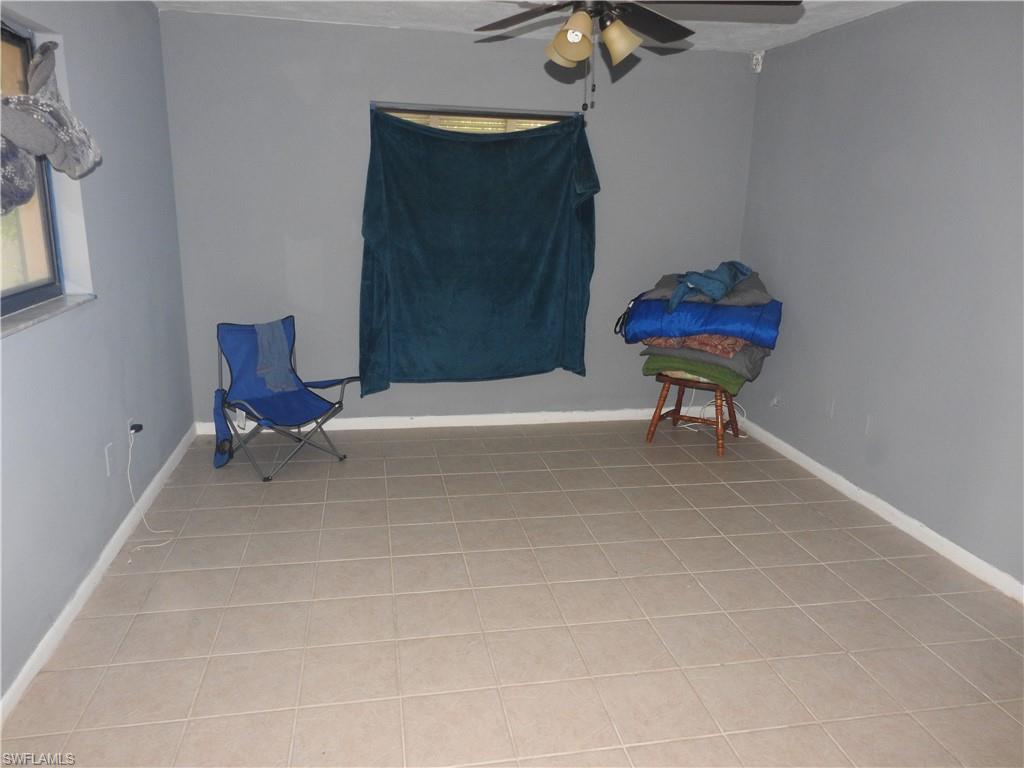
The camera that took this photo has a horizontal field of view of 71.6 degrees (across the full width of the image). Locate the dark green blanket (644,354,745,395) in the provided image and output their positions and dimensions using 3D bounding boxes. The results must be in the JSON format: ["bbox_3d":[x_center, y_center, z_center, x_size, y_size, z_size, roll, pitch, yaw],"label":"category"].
[{"bbox_3d":[1.205,-0.089,4.562,0.580,0.130,0.450,9,16,28],"label":"dark green blanket"}]

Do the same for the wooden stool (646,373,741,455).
[{"bbox_3d":[1.221,0.159,4.645,0.480,0.430,0.480,9,16,28],"label":"wooden stool"}]

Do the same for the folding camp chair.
[{"bbox_3d":[-1.295,0.047,4.061,0.580,0.790,0.720,14,19,40],"label":"folding camp chair"}]

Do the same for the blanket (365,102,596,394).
[{"bbox_3d":[-0.199,-0.809,4.500,1.531,1.775,0.090,-1,14,-11],"label":"blanket"}]

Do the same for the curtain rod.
[{"bbox_3d":[-0.195,-1.657,4.301,1.299,0.040,0.060,-1,14,-11],"label":"curtain rod"}]

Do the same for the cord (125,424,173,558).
[{"bbox_3d":[-1.605,0.438,3.118,0.190,0.470,0.360,-1,14,-11],"label":"cord"}]

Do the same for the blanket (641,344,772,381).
[{"bbox_3d":[1.231,-0.186,4.560,0.680,0.140,0.500,9,16,28],"label":"blanket"}]

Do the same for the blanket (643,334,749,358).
[{"bbox_3d":[1.181,-0.277,4.567,0.560,0.100,0.420,9,16,28],"label":"blanket"}]

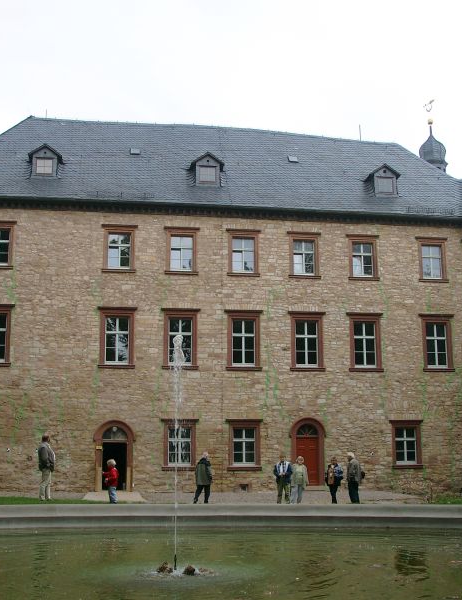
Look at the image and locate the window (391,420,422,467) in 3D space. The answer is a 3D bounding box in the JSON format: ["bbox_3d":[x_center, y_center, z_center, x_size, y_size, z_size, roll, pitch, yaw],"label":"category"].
[{"bbox_3d":[7.398,6.088,33.136,1.432,1.989,0.300,2,-12,-8],"label":"window"}]

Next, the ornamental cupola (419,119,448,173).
[{"bbox_3d":[12.180,-9.279,47.500,1.659,3.385,1.659,1,-10,-9],"label":"ornamental cupola"}]

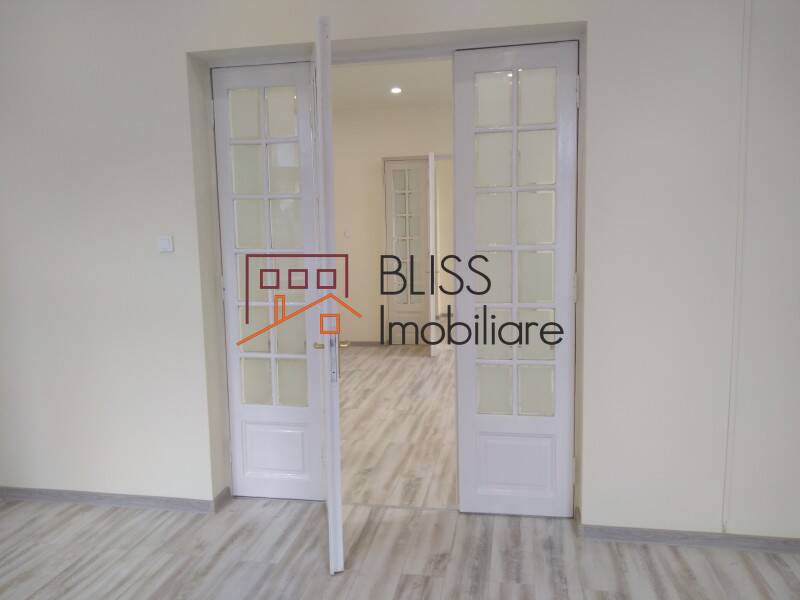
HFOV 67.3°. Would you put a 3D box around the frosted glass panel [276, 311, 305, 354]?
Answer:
[{"bbox_3d":[-0.583,0.172,3.205,0.163,0.255,0.020,0,7,11],"label":"frosted glass panel"}]

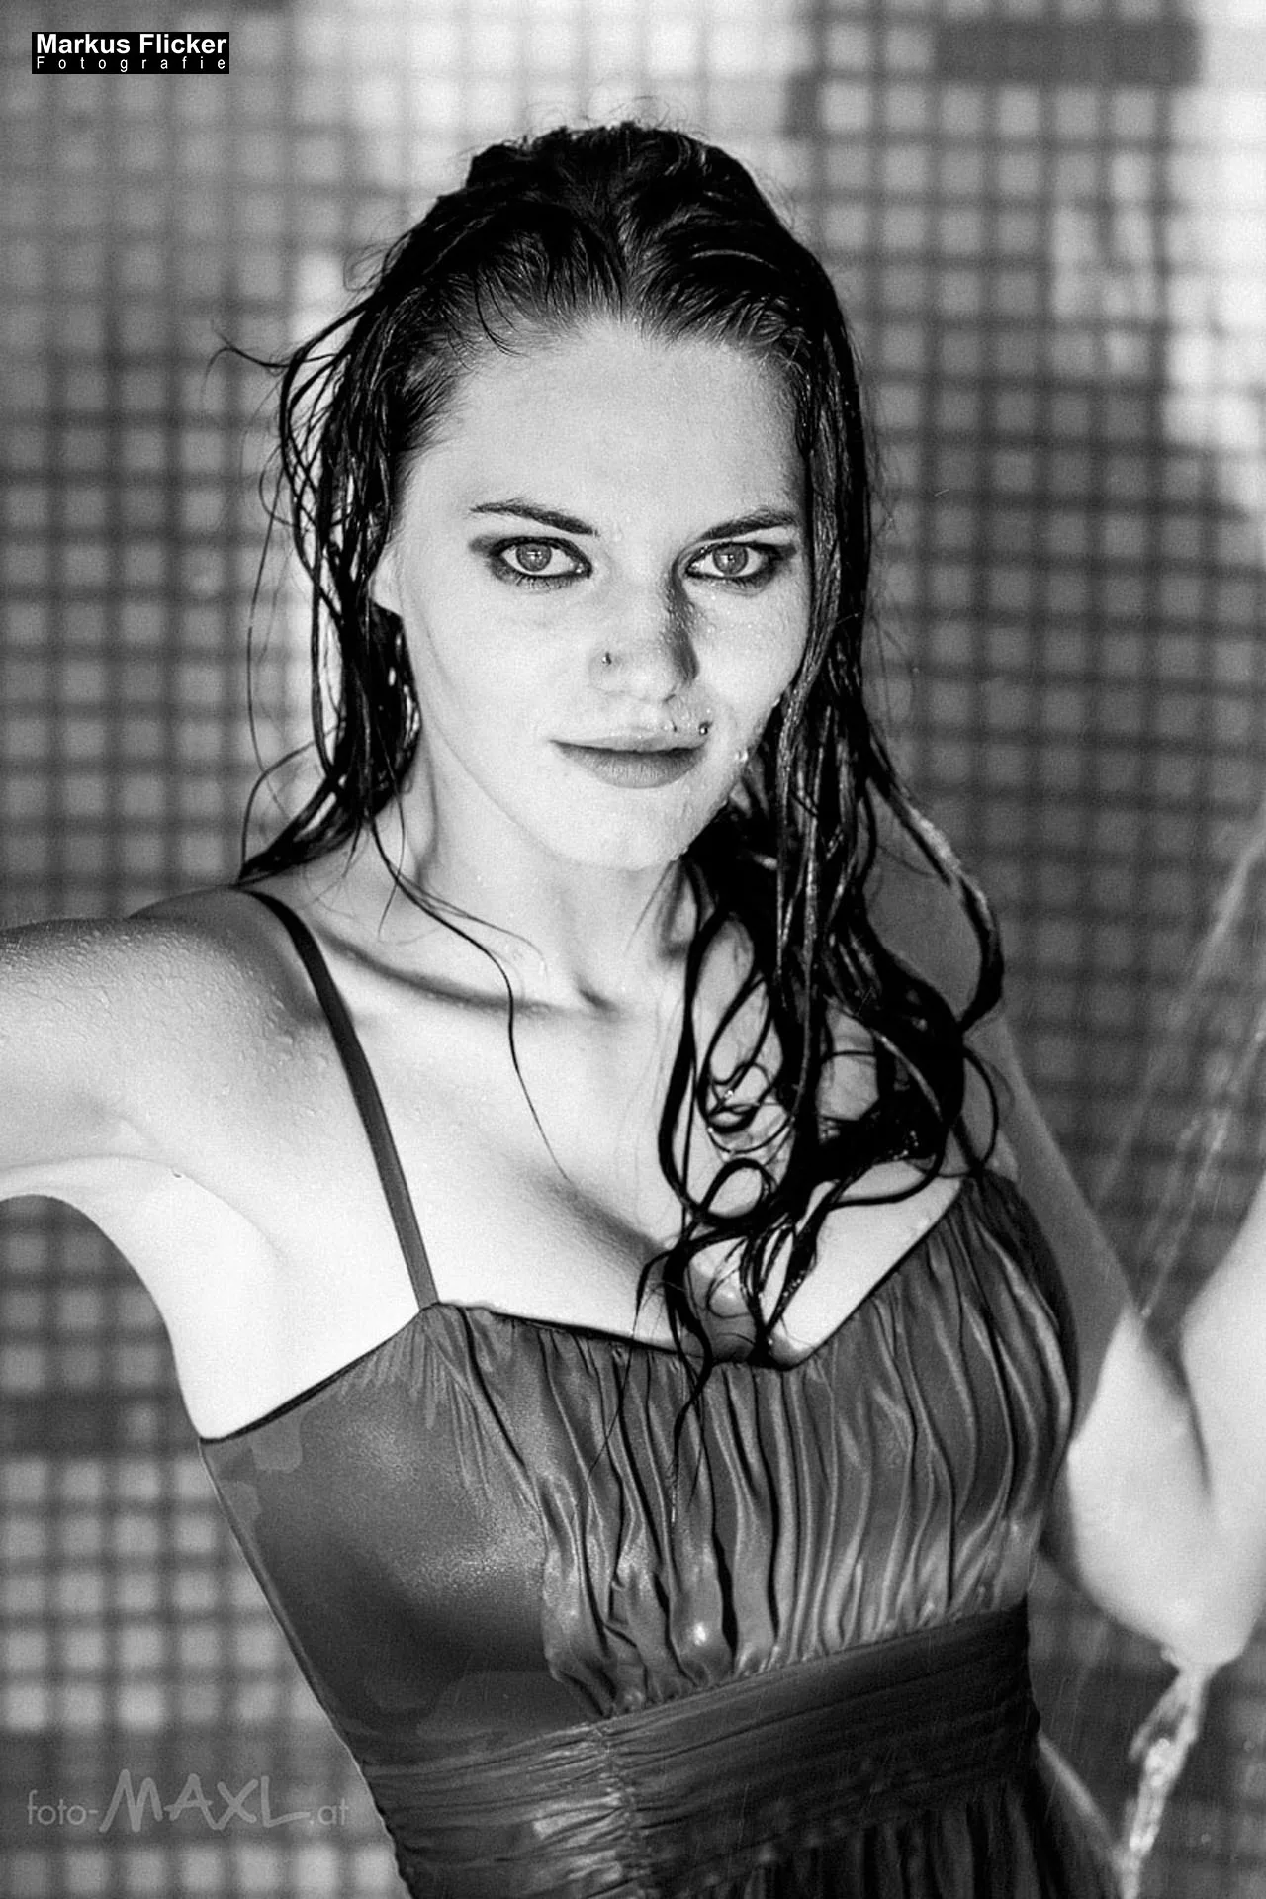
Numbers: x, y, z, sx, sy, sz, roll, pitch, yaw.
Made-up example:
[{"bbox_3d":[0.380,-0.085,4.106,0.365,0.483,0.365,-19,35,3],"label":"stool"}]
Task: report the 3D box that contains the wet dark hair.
[{"bbox_3d":[-0.004,-0.074,1.765,0.245,0.405,0.220,-2,9,-15],"label":"wet dark hair"}]

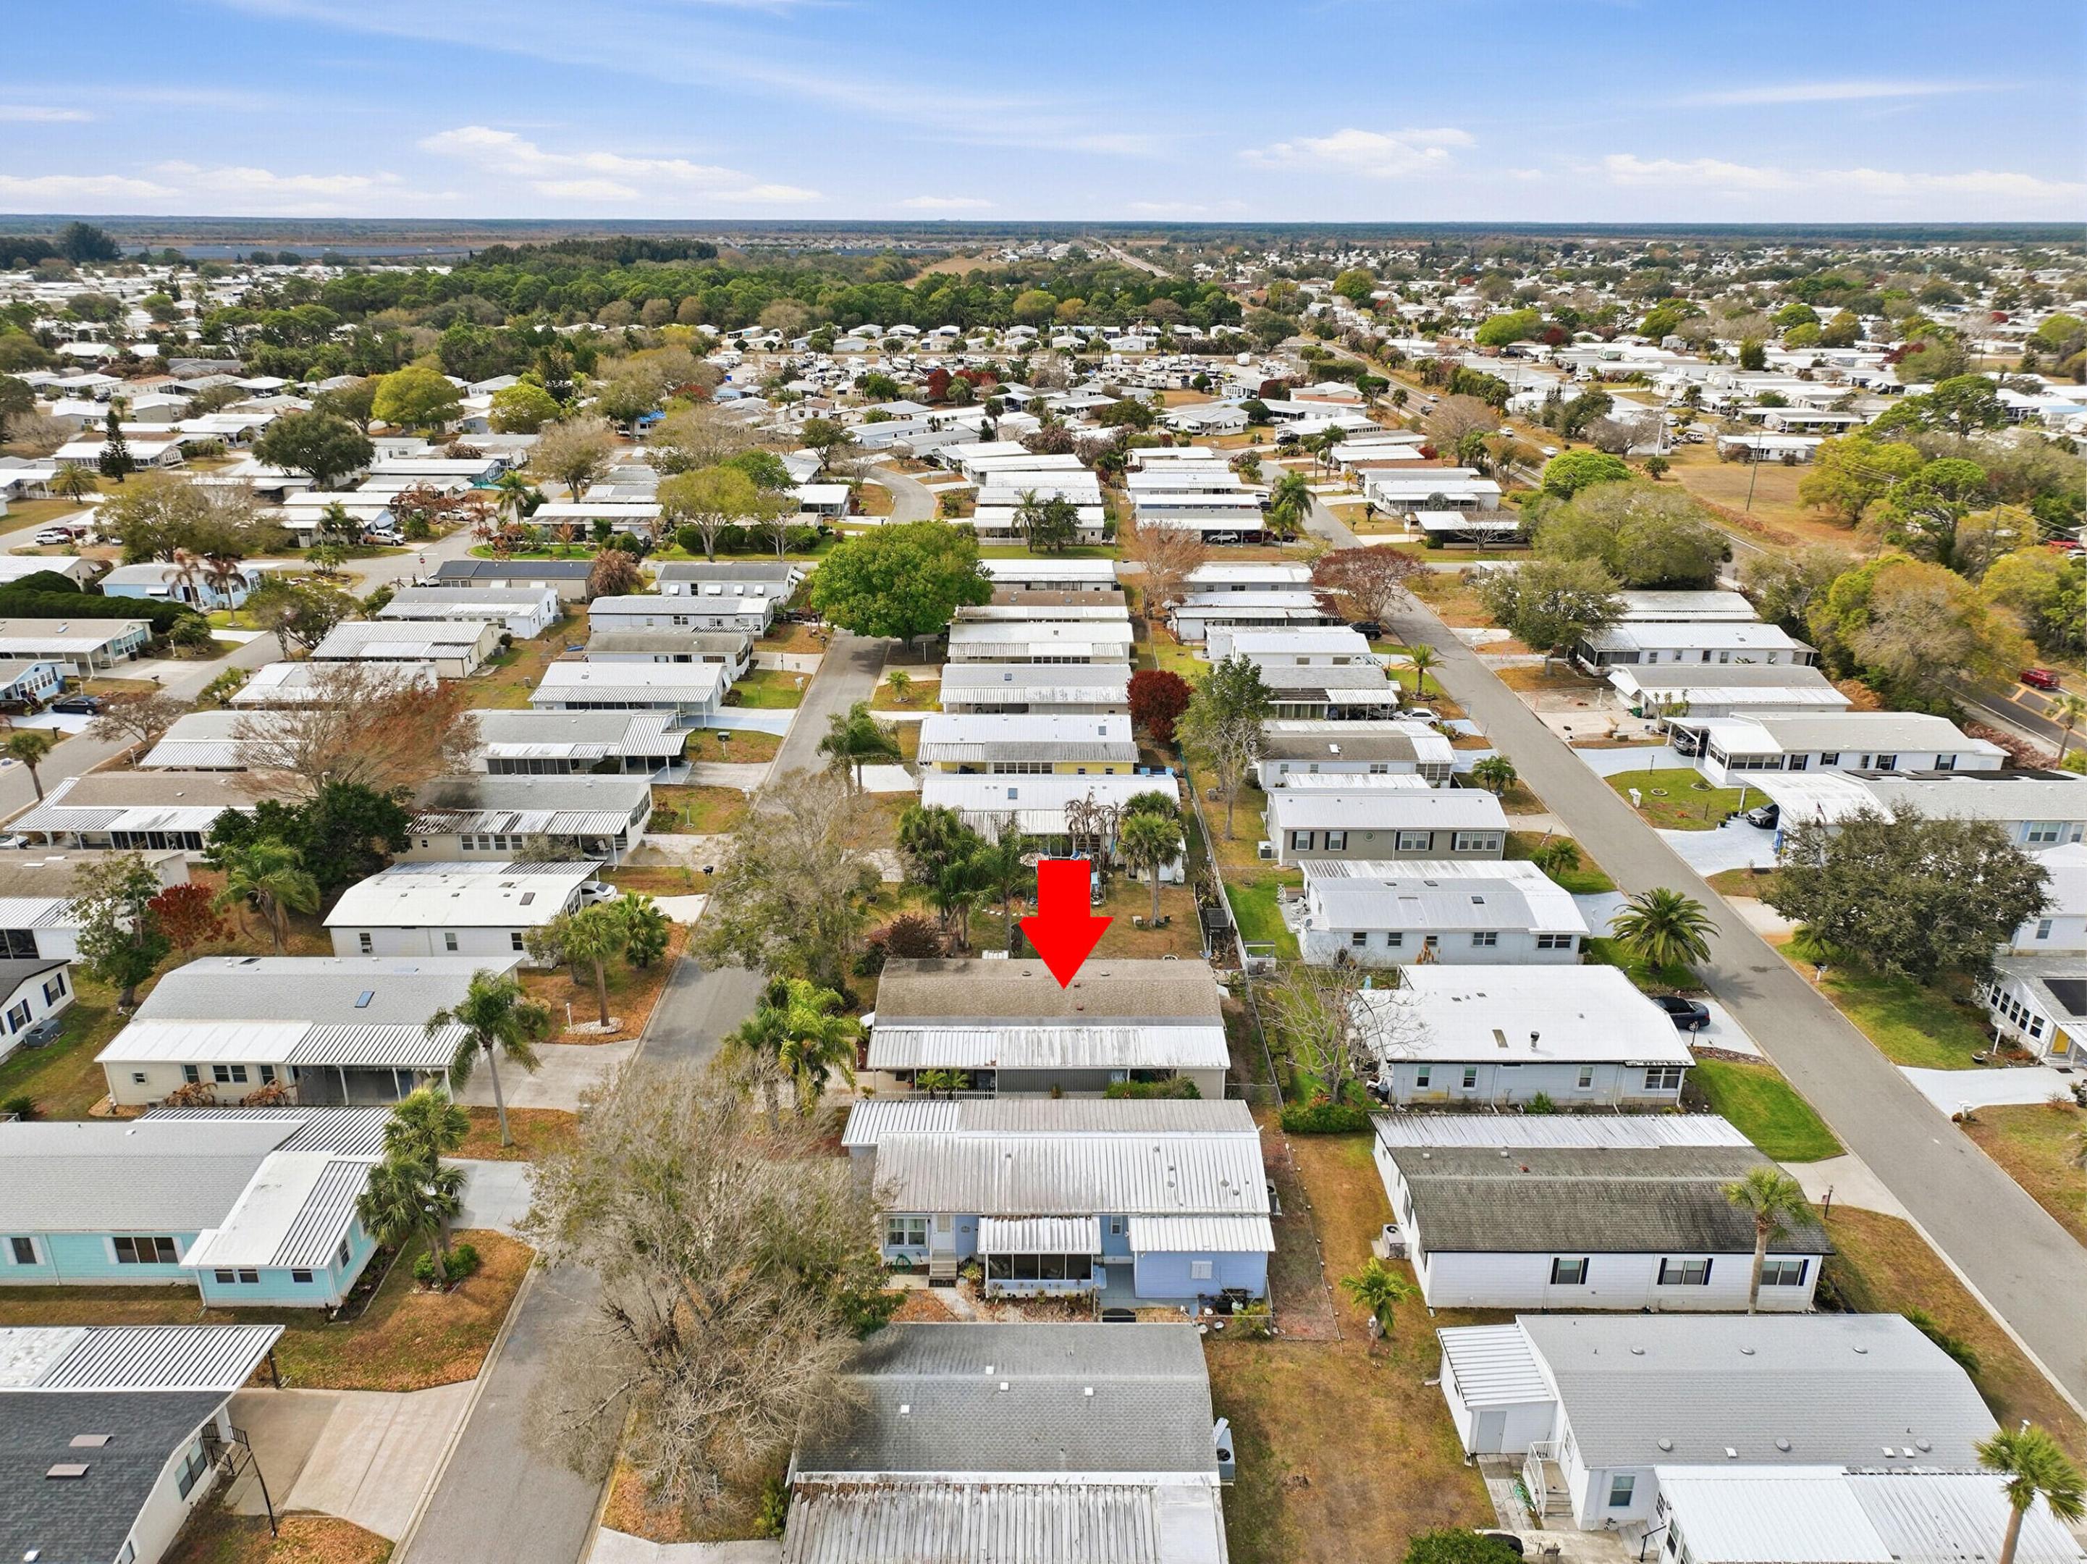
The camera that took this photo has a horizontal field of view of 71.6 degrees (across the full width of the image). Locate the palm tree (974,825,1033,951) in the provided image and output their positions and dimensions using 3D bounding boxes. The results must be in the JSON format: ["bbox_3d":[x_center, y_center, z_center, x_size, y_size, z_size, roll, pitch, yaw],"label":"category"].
[{"bbox_3d":[-2.222,6.927,88.690,4.000,8.500,4.000,0,21,0],"label":"palm tree"}]

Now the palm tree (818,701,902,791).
[{"bbox_3d":[-14.893,-2.712,117.891,6.840,7.850,6.840,0,21,0],"label":"palm tree"}]

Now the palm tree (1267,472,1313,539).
[{"bbox_3d":[34.857,-38.739,204.329,6.600,9.600,6.400,0,21,0],"label":"palm tree"}]

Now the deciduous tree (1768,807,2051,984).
[{"bbox_3d":[51.396,7.205,86.677,14.400,9.800,13.800,0,21,0],"label":"deciduous tree"}]

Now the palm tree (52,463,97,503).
[{"bbox_3d":[-152.842,-46.981,228.530,6.100,6.100,6.000,0,21,0],"label":"palm tree"}]

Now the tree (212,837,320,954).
[{"bbox_3d":[-46.394,7.190,87.029,6.300,7.800,6.300,0,21,0],"label":"tree"}]

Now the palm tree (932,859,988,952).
[{"bbox_3d":[-5.093,7.676,88.644,3.700,6.000,3.700,0,21,0],"label":"palm tree"}]

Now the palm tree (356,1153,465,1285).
[{"bbox_3d":[-27.752,19.456,63.712,3.990,6.080,3.990,0,21,0],"label":"palm tree"}]

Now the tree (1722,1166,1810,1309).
[{"bbox_3d":[30.078,19.843,61.085,3.360,7.600,3.360,0,21,0],"label":"tree"}]

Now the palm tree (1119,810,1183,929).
[{"bbox_3d":[6.904,5.648,91.743,4.100,7.600,4.100,0,21,0],"label":"palm tree"}]

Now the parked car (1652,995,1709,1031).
[{"bbox_3d":[34.911,13.004,81.659,4.800,1.450,1.830,0,21,0],"label":"parked car"}]

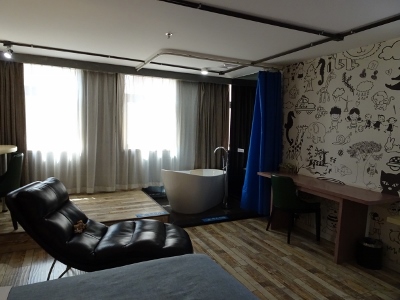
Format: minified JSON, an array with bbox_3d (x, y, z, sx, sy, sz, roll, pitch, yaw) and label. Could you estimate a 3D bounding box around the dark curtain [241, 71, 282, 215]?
[{"bbox_3d":[1.009,-0.108,4.641,0.460,2.372,0.397,-1,5,-26],"label":"dark curtain"}]

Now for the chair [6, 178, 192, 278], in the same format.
[{"bbox_3d":[-0.898,0.772,2.821,1.640,0.900,0.630,1,5,-5],"label":"chair"}]

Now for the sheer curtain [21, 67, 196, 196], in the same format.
[{"bbox_3d":[-1.443,-0.322,5.222,3.145,2.184,0.160,-1,5,-26],"label":"sheer curtain"}]

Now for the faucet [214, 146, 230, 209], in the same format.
[{"bbox_3d":[0.401,0.490,4.920,0.320,1.087,0.160,1,5,-8],"label":"faucet"}]

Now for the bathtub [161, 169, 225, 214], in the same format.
[{"bbox_3d":[-0.071,0.688,4.858,1.254,0.679,0.679,-1,5,-26],"label":"bathtub"}]

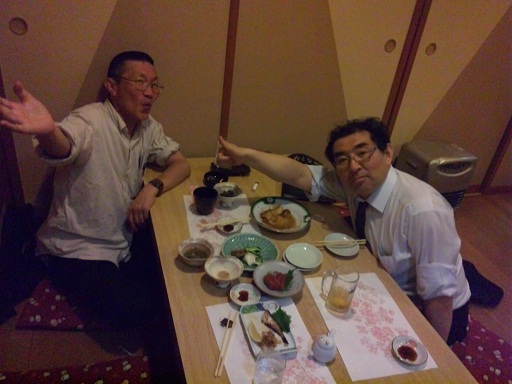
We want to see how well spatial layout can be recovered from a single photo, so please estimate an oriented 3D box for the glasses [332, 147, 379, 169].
[{"bbox_3d":[0.341,-0.106,1.341,0.140,0.045,0.140,-20,-4,38],"label":"glasses"}]

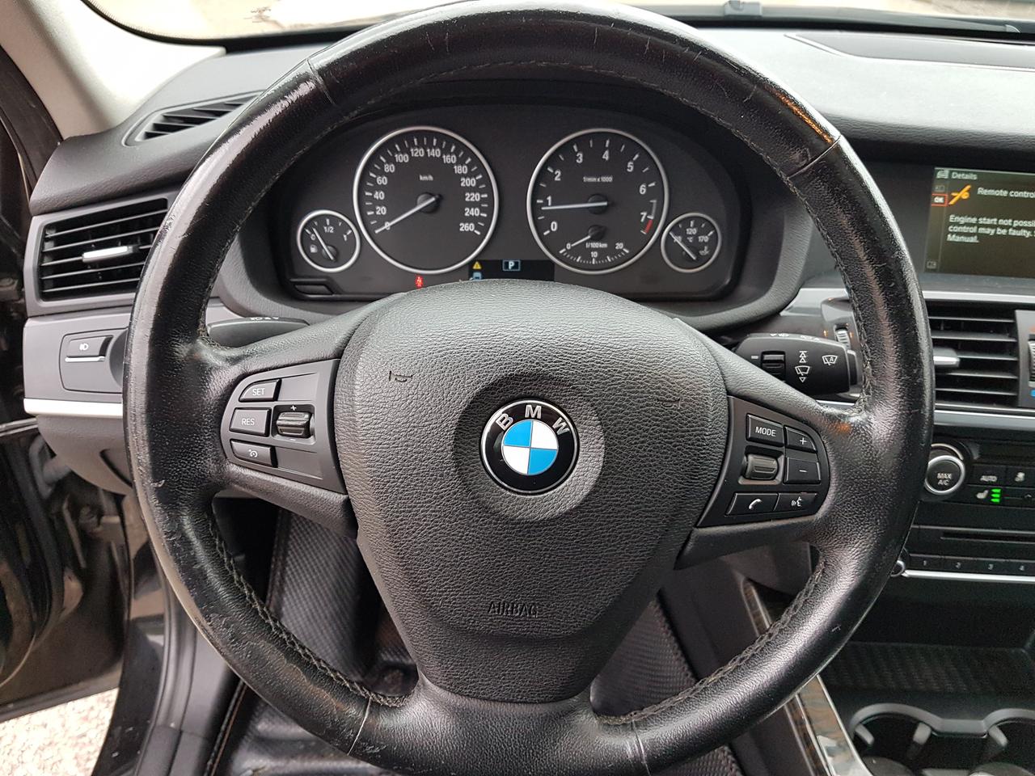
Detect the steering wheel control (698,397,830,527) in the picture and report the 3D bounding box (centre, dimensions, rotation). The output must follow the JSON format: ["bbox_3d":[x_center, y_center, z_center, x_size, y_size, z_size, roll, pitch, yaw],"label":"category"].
[{"bbox_3d":[0.120,0.037,0.384,0.061,0.065,0.020,4,6,-2],"label":"steering wheel control"}]

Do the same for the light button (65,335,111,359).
[{"bbox_3d":[-0.339,-0.033,0.621,0.039,0.019,0.012,0,3,5],"label":"light button"}]

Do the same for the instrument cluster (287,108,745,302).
[{"bbox_3d":[-0.005,-0.142,0.615,0.354,0.144,0.060,0,6,-3],"label":"instrument cluster"}]

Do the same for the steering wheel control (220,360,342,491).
[{"bbox_3d":[-0.109,0.015,0.376,0.060,0.064,0.020,4,6,-2],"label":"steering wheel control"}]

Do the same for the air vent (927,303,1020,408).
[{"bbox_3d":[0.310,-0.025,0.587,0.122,0.078,0.030,2,3,2],"label":"air vent"}]

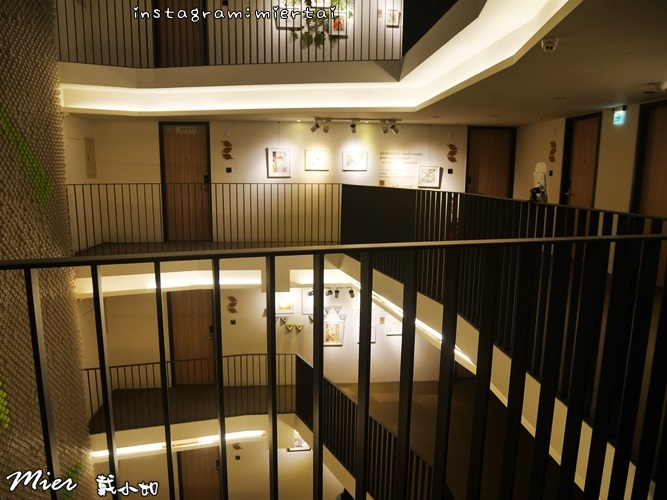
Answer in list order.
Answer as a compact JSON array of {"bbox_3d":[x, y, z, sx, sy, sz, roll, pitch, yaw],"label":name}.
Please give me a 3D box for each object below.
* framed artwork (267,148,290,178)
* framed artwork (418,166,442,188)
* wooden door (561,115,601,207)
[{"bbox_3d":[-1.004,-1.617,8.585,0.404,0.534,0.040,0,9,-4],"label":"framed artwork"},{"bbox_3d":[1.827,-1.384,8.798,0.397,0.416,0.040,0,9,-4],"label":"framed artwork"},{"bbox_3d":[3.868,-0.994,7.291,0.100,2.200,0.920,0,9,-5],"label":"wooden door"}]

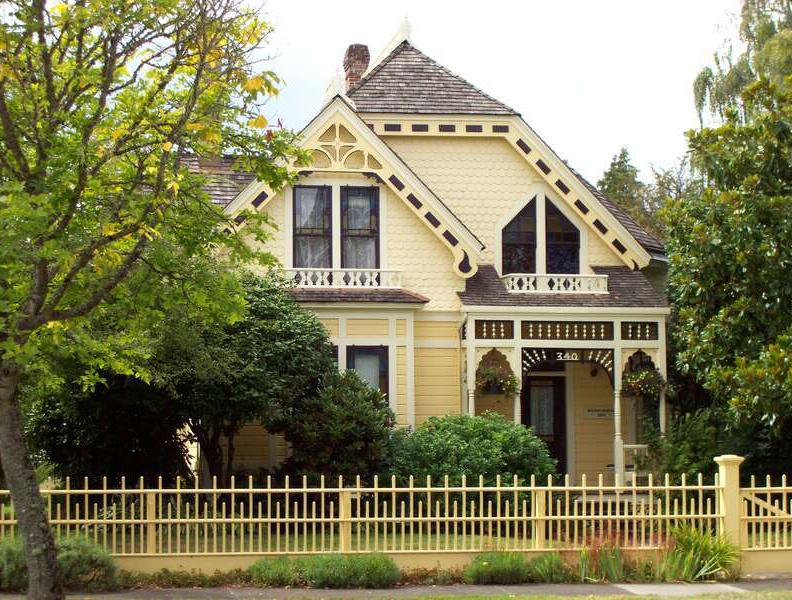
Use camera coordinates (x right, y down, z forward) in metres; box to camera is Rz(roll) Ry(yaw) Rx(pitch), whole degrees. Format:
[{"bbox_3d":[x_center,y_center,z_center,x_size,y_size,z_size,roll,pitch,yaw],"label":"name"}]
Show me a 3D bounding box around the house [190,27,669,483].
[{"bbox_3d":[0.349,-0.614,41.709,9.900,10.184,10.200,0,-4,-9],"label":"house"}]

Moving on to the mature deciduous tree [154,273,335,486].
[{"bbox_3d":[-2.678,1.730,33.561,3.064,4.449,3.100,0,-4,-9],"label":"mature deciduous tree"}]

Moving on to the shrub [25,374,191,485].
[{"bbox_3d":[-5.043,2.623,33.101,2.792,2.642,2.600,0,-4,-9],"label":"shrub"}]

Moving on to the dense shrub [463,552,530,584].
[{"bbox_3d":[1.086,2.884,20.451,0.710,0.316,0.550,0,-4,-9],"label":"dense shrub"}]

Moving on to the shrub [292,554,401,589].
[{"bbox_3d":[-0.523,2.861,20.053,1.105,0.333,0.600,0,-4,-9],"label":"shrub"}]

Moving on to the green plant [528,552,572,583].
[{"bbox_3d":[1.677,2.892,20.551,0.461,0.305,0.420,0,-4,-9],"label":"green plant"}]

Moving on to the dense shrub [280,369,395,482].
[{"bbox_3d":[-1.033,2.586,33.703,1.952,2.736,2.000,0,-4,-9],"label":"dense shrub"}]

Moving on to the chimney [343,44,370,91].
[{"bbox_3d":[-0.881,-5.163,42.447,0.540,1.132,0.540,0,-4,-9],"label":"chimney"}]

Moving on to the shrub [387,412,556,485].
[{"bbox_3d":[1.296,2.879,32.279,2.790,1.923,2.400,0,-4,-9],"label":"shrub"}]

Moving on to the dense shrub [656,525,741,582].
[{"bbox_3d":[3.324,2.762,20.859,0.872,0.579,0.700,0,-4,-9],"label":"dense shrub"}]

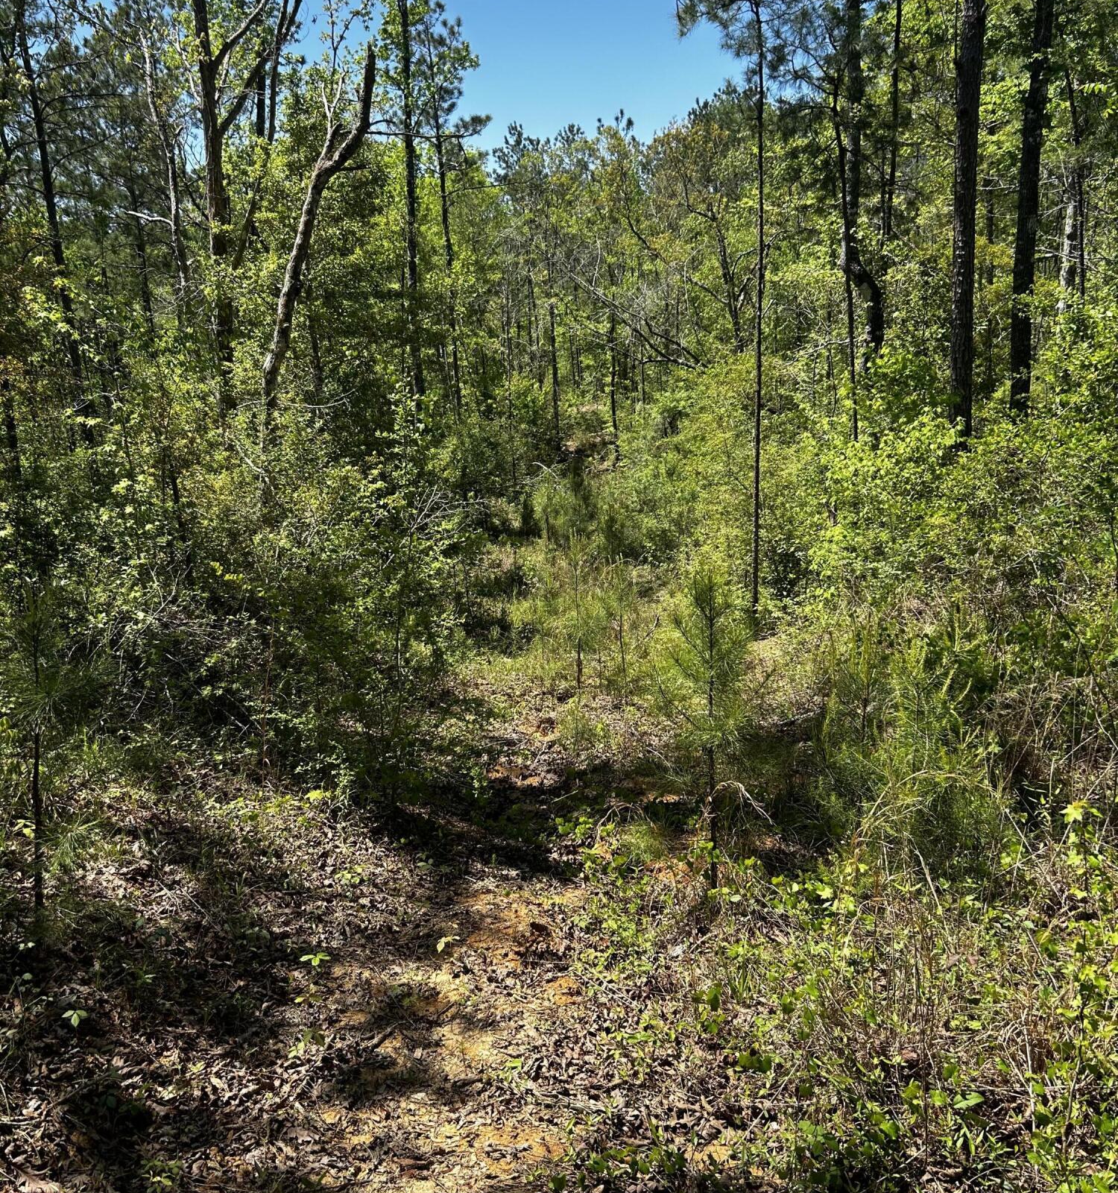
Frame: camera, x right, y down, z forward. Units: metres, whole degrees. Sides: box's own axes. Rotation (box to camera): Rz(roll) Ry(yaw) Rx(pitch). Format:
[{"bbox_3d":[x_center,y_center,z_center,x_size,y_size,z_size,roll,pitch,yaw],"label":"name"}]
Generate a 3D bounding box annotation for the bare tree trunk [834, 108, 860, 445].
[{"bbox_3d":[3.322,-3.618,12.949,0.100,3.869,0.100,-4,8,15],"label":"bare tree trunk"}]

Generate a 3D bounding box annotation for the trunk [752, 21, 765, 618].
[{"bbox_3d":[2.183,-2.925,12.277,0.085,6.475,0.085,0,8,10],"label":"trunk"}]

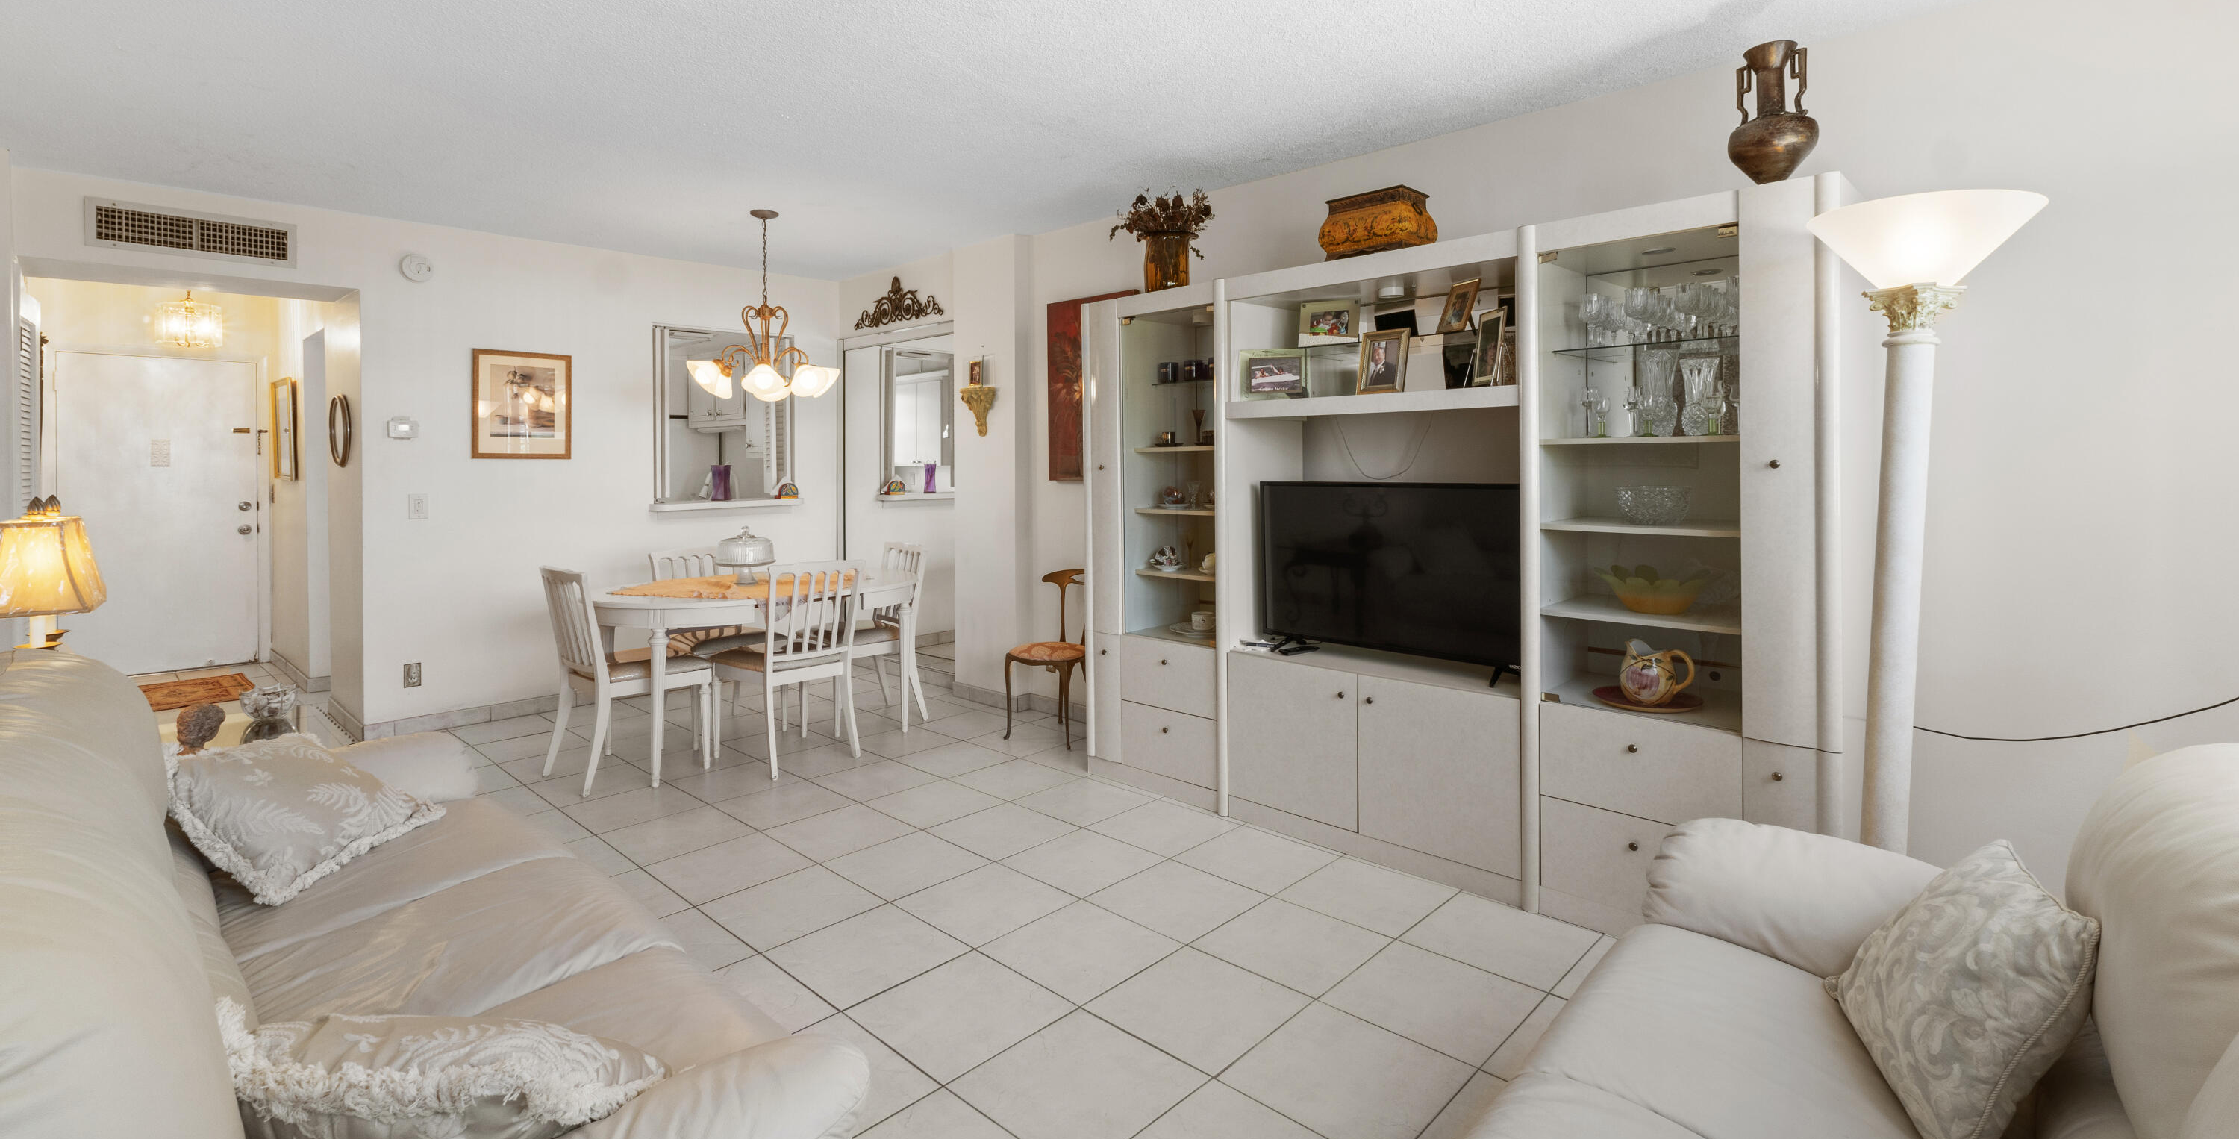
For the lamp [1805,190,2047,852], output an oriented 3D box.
[{"bbox_3d":[1.702,0.130,2.040,0.390,1.840,0.390,4,6,43],"label":"lamp"}]

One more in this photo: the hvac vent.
[{"bbox_3d":[-4.037,-1.465,4.084,0.020,0.198,0.668,5,8,43],"label":"hvac vent"}]

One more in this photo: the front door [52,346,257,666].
[{"bbox_3d":[-6.221,-0.356,6.060,0.045,2.030,0.910,4,6,43],"label":"front door"}]

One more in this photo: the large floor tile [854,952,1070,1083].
[{"bbox_3d":[-0.373,1.044,2.203,0.390,0.012,0.390,5,8,43],"label":"large floor tile"}]

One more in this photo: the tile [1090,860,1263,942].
[{"bbox_3d":[0.172,1.006,2.864,0.403,0.010,0.403,5,8,43],"label":"tile"}]

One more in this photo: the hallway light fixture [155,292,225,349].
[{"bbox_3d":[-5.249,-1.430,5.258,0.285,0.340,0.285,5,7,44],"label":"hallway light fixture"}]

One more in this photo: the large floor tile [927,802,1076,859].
[{"bbox_3d":[-0.426,0.953,3.419,0.403,0.010,0.403,5,8,43],"label":"large floor tile"}]

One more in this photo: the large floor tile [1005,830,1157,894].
[{"bbox_3d":[-0.119,0.961,3.057,0.390,0.012,0.390,5,8,43],"label":"large floor tile"}]

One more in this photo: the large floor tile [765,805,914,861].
[{"bbox_3d":[-0.999,0.956,3.372,0.402,0.012,0.404,5,7,42],"label":"large floor tile"}]

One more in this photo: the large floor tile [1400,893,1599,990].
[{"bbox_3d":[1.071,1.038,2.620,0.402,0.012,0.404,5,7,42],"label":"large floor tile"}]

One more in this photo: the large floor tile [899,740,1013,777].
[{"bbox_3d":[-0.758,0.881,4.334,0.415,0.010,0.415,5,7,44],"label":"large floor tile"}]

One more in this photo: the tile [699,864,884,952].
[{"bbox_3d":[-0.984,1.020,2.824,0.403,0.010,0.403,5,8,43],"label":"tile"}]

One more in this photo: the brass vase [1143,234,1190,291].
[{"bbox_3d":[0.196,-1.256,3.880,0.190,0.280,0.190,0,4,0],"label":"brass vase"}]

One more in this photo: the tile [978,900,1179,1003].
[{"bbox_3d":[-0.106,1.072,2.638,0.415,0.010,0.415,5,7,44],"label":"tile"}]

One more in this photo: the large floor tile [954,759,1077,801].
[{"bbox_3d":[-0.446,0.894,3.994,0.403,0.010,0.403,5,8,43],"label":"large floor tile"}]

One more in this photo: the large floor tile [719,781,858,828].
[{"bbox_3d":[-1.340,0.954,3.746,0.415,0.010,0.415,5,7,44],"label":"large floor tile"}]

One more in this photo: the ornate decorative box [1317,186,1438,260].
[{"bbox_3d":[0.895,-1.167,3.214,0.335,0.225,0.235,4,6,43],"label":"ornate decorative box"}]

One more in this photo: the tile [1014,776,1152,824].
[{"bbox_3d":[-0.144,0.928,3.705,0.402,0.012,0.404,5,7,42],"label":"tile"}]

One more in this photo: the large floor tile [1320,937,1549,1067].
[{"bbox_3d":[0.801,1.095,2.378,0.415,0.010,0.415,5,7,44],"label":"large floor tile"}]

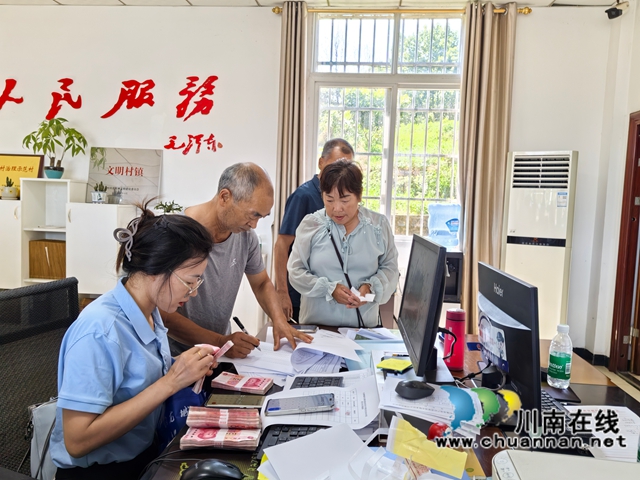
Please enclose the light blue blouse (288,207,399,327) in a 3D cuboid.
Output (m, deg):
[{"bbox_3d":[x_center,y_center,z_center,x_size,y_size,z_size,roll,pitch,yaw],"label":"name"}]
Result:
[{"bbox_3d":[0.101,0.127,2.240,0.500,0.560,0.300,2,4,1],"label":"light blue blouse"}]

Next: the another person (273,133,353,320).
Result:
[{"bbox_3d":[0.003,0.268,2.750,0.520,1.640,0.360,0,4,-24],"label":"another person"}]

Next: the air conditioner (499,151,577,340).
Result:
[{"bbox_3d":[1.755,0.181,4.030,0.505,1.750,0.320,4,4,25],"label":"air conditioner"}]

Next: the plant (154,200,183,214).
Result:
[{"bbox_3d":[-1.335,-0.251,4.400,0.250,0.210,0.240,2,4,4],"label":"plant"}]

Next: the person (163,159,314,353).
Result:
[{"bbox_3d":[-0.370,0.442,1.820,0.600,1.410,0.550,5,5,41],"label":"person"}]

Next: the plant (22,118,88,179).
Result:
[{"bbox_3d":[-2.342,-0.810,4.420,0.530,0.510,0.440,2,4,4],"label":"plant"}]

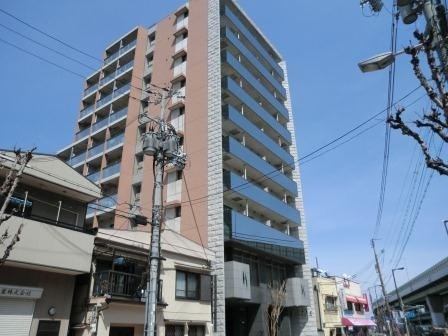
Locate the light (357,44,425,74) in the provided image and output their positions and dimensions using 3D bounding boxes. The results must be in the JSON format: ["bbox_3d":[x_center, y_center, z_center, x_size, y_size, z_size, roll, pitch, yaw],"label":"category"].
[{"bbox_3d":[3.905,-2.619,8.176,1.411,0.220,0.330,-16,-30,39],"label":"light"}]

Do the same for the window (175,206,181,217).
[{"bbox_3d":[-3.252,3.076,24.598,0.570,0.800,0.120,-19,-31,32],"label":"window"}]

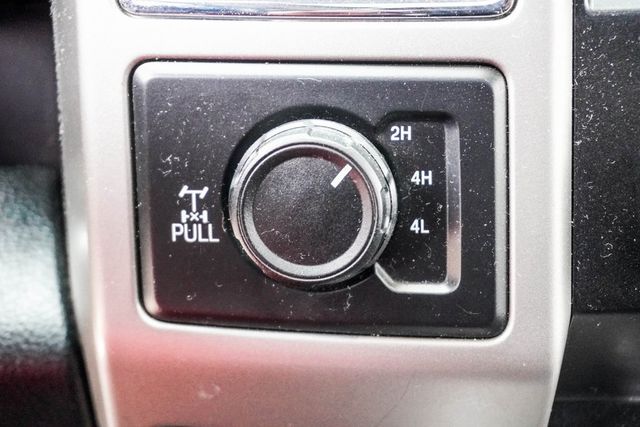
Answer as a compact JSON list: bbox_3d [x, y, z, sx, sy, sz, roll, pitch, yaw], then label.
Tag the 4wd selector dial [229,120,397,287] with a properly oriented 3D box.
[{"bbox_3d":[-0.002,-0.001,0.315,0.042,0.042,0.020,1,7,3],"label":"4wd selector dial"}]

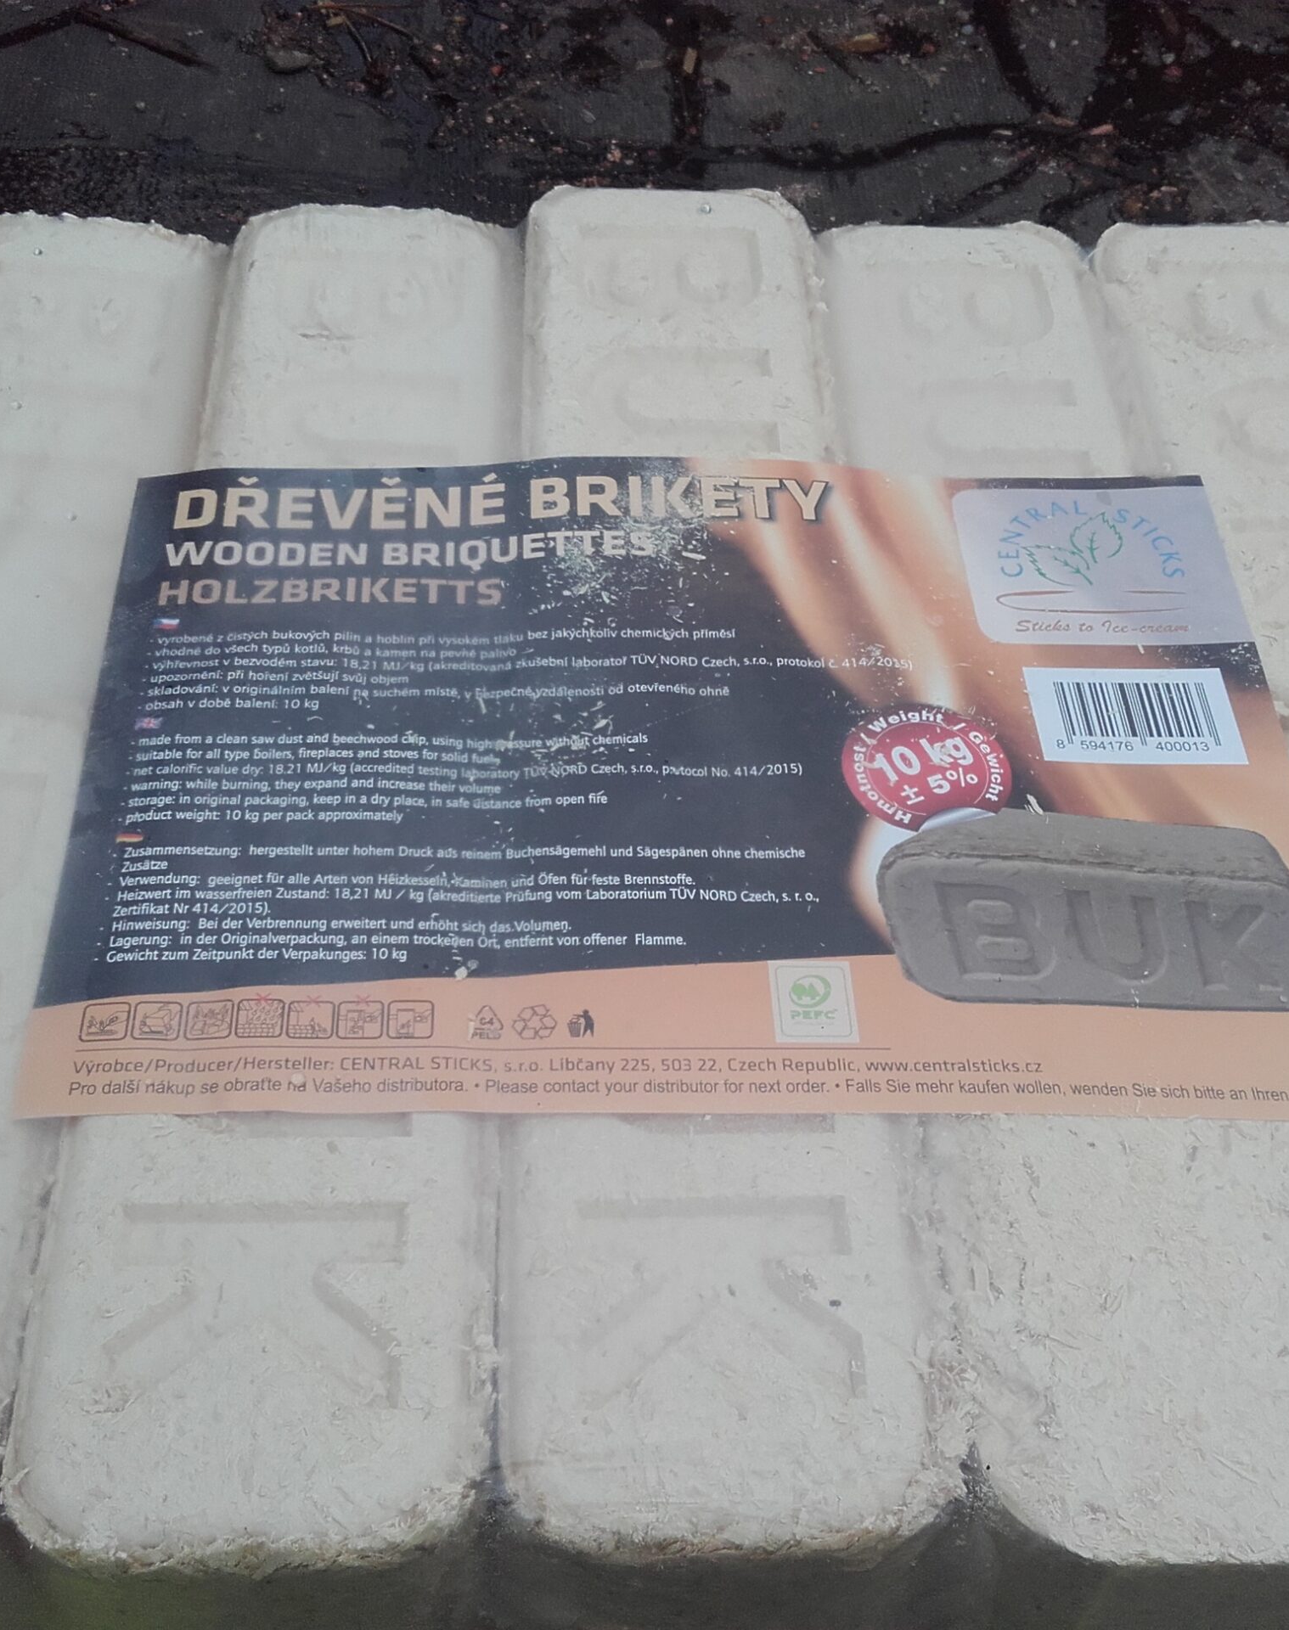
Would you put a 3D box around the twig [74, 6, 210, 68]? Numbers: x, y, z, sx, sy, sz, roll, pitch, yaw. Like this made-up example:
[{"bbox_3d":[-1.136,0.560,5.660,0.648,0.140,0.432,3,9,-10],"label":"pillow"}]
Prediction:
[{"bbox_3d":[-0.168,-0.260,0.650,0.056,0.003,0.004,26,55,18],"label":"twig"}]

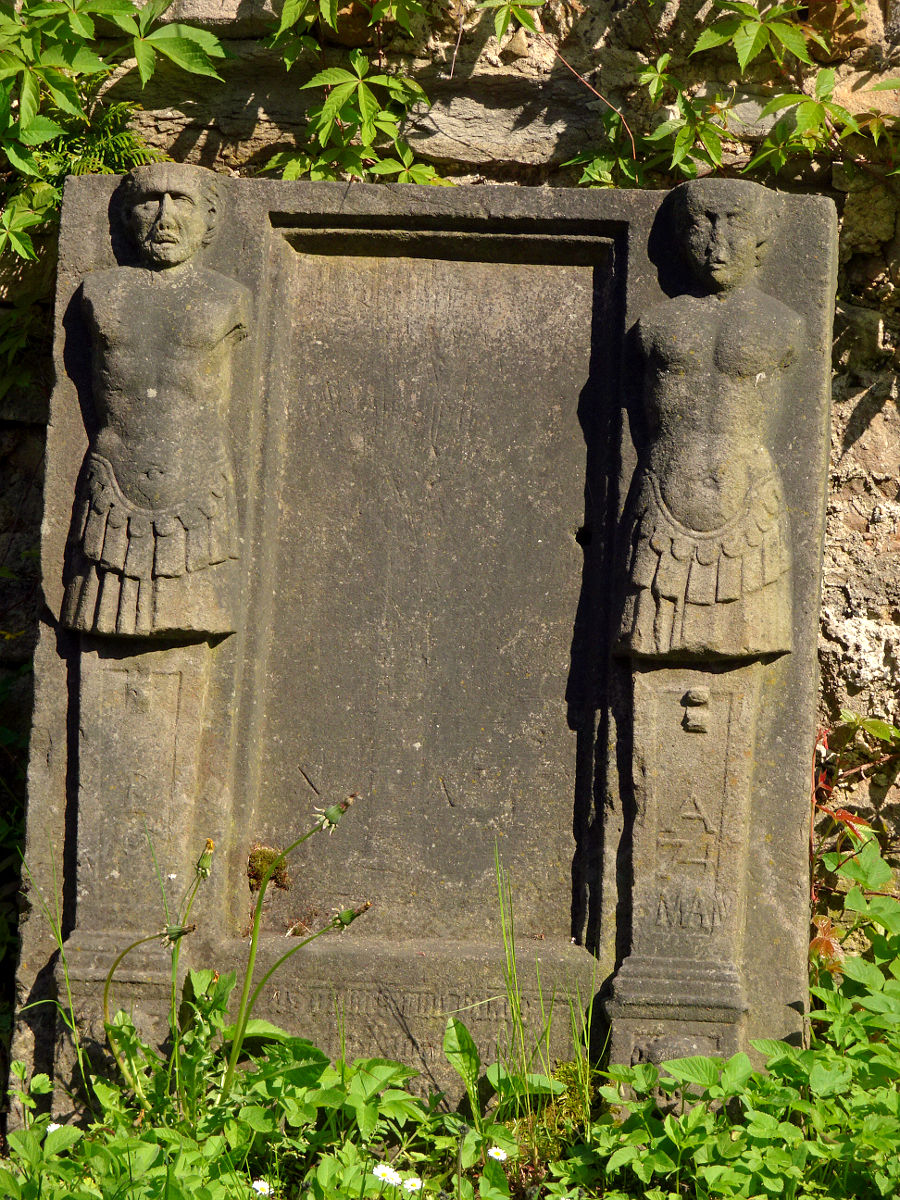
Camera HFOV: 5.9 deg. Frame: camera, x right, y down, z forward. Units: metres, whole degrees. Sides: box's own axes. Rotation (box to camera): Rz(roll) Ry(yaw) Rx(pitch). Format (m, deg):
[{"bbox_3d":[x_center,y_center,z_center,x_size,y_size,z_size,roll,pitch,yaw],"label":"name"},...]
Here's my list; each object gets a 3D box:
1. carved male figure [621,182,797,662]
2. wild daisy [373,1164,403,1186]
[{"bbox_3d":[0.282,-0.196,9.600,0.188,0.520,0.095,1,-8,8],"label":"carved male figure"},{"bbox_3d":[-0.066,0.605,9.250,0.030,0.021,0.026,2,4,-3],"label":"wild daisy"}]

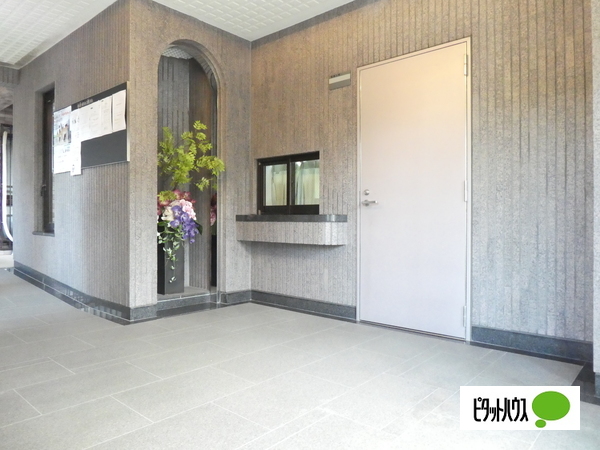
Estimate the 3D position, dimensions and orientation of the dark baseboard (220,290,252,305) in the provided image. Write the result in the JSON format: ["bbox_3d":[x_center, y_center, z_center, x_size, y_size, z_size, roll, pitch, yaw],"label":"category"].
[{"bbox_3d":[-0.631,0.730,4.154,0.020,0.106,0.387,1,1,41],"label":"dark baseboard"}]

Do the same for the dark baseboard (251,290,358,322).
[{"bbox_3d":[-0.017,0.732,3.881,1.283,0.106,0.020,1,1,41],"label":"dark baseboard"}]

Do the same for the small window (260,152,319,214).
[{"bbox_3d":[-0.102,-0.372,3.994,0.804,0.566,0.080,1,1,41],"label":"small window"}]

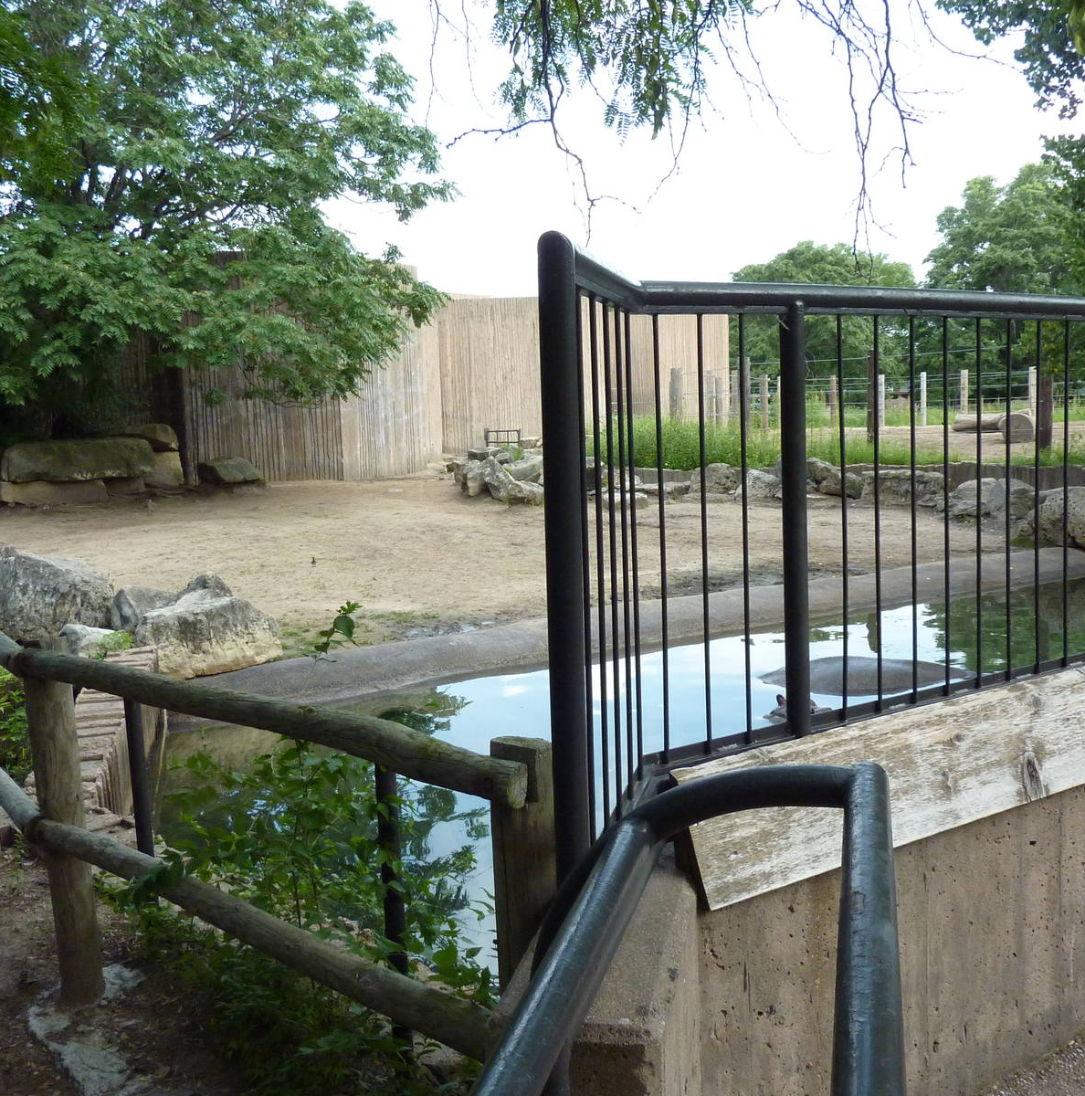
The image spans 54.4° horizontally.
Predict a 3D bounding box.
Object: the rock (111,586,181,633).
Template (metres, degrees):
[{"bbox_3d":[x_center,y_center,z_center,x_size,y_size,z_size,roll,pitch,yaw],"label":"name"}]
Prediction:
[{"bbox_3d":[-3.383,0.521,9.000,0.570,0.370,0.500,-5,8,-26],"label":"rock"}]

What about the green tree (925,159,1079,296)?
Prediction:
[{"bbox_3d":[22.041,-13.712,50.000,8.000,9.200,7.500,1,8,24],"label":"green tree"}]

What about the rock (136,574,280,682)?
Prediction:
[{"bbox_3d":[-2.570,0.613,8.150,1.020,0.640,0.750,-6,8,-33],"label":"rock"}]

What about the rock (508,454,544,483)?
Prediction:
[{"bbox_3d":[-0.325,-1.778,24.000,0.950,0.620,0.800,-2,7,-1],"label":"rock"}]

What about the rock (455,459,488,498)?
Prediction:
[{"bbox_3d":[-1.543,-1.505,23.000,0.700,0.780,0.750,-2,7,-4],"label":"rock"}]

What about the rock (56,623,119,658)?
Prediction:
[{"bbox_3d":[-3.414,0.697,7.900,0.470,0.290,0.400,-5,8,-24],"label":"rock"}]

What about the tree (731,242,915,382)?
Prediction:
[{"bbox_3d":[14.872,-12.389,56.000,9.600,7.800,8.800,0,7,15],"label":"tree"}]

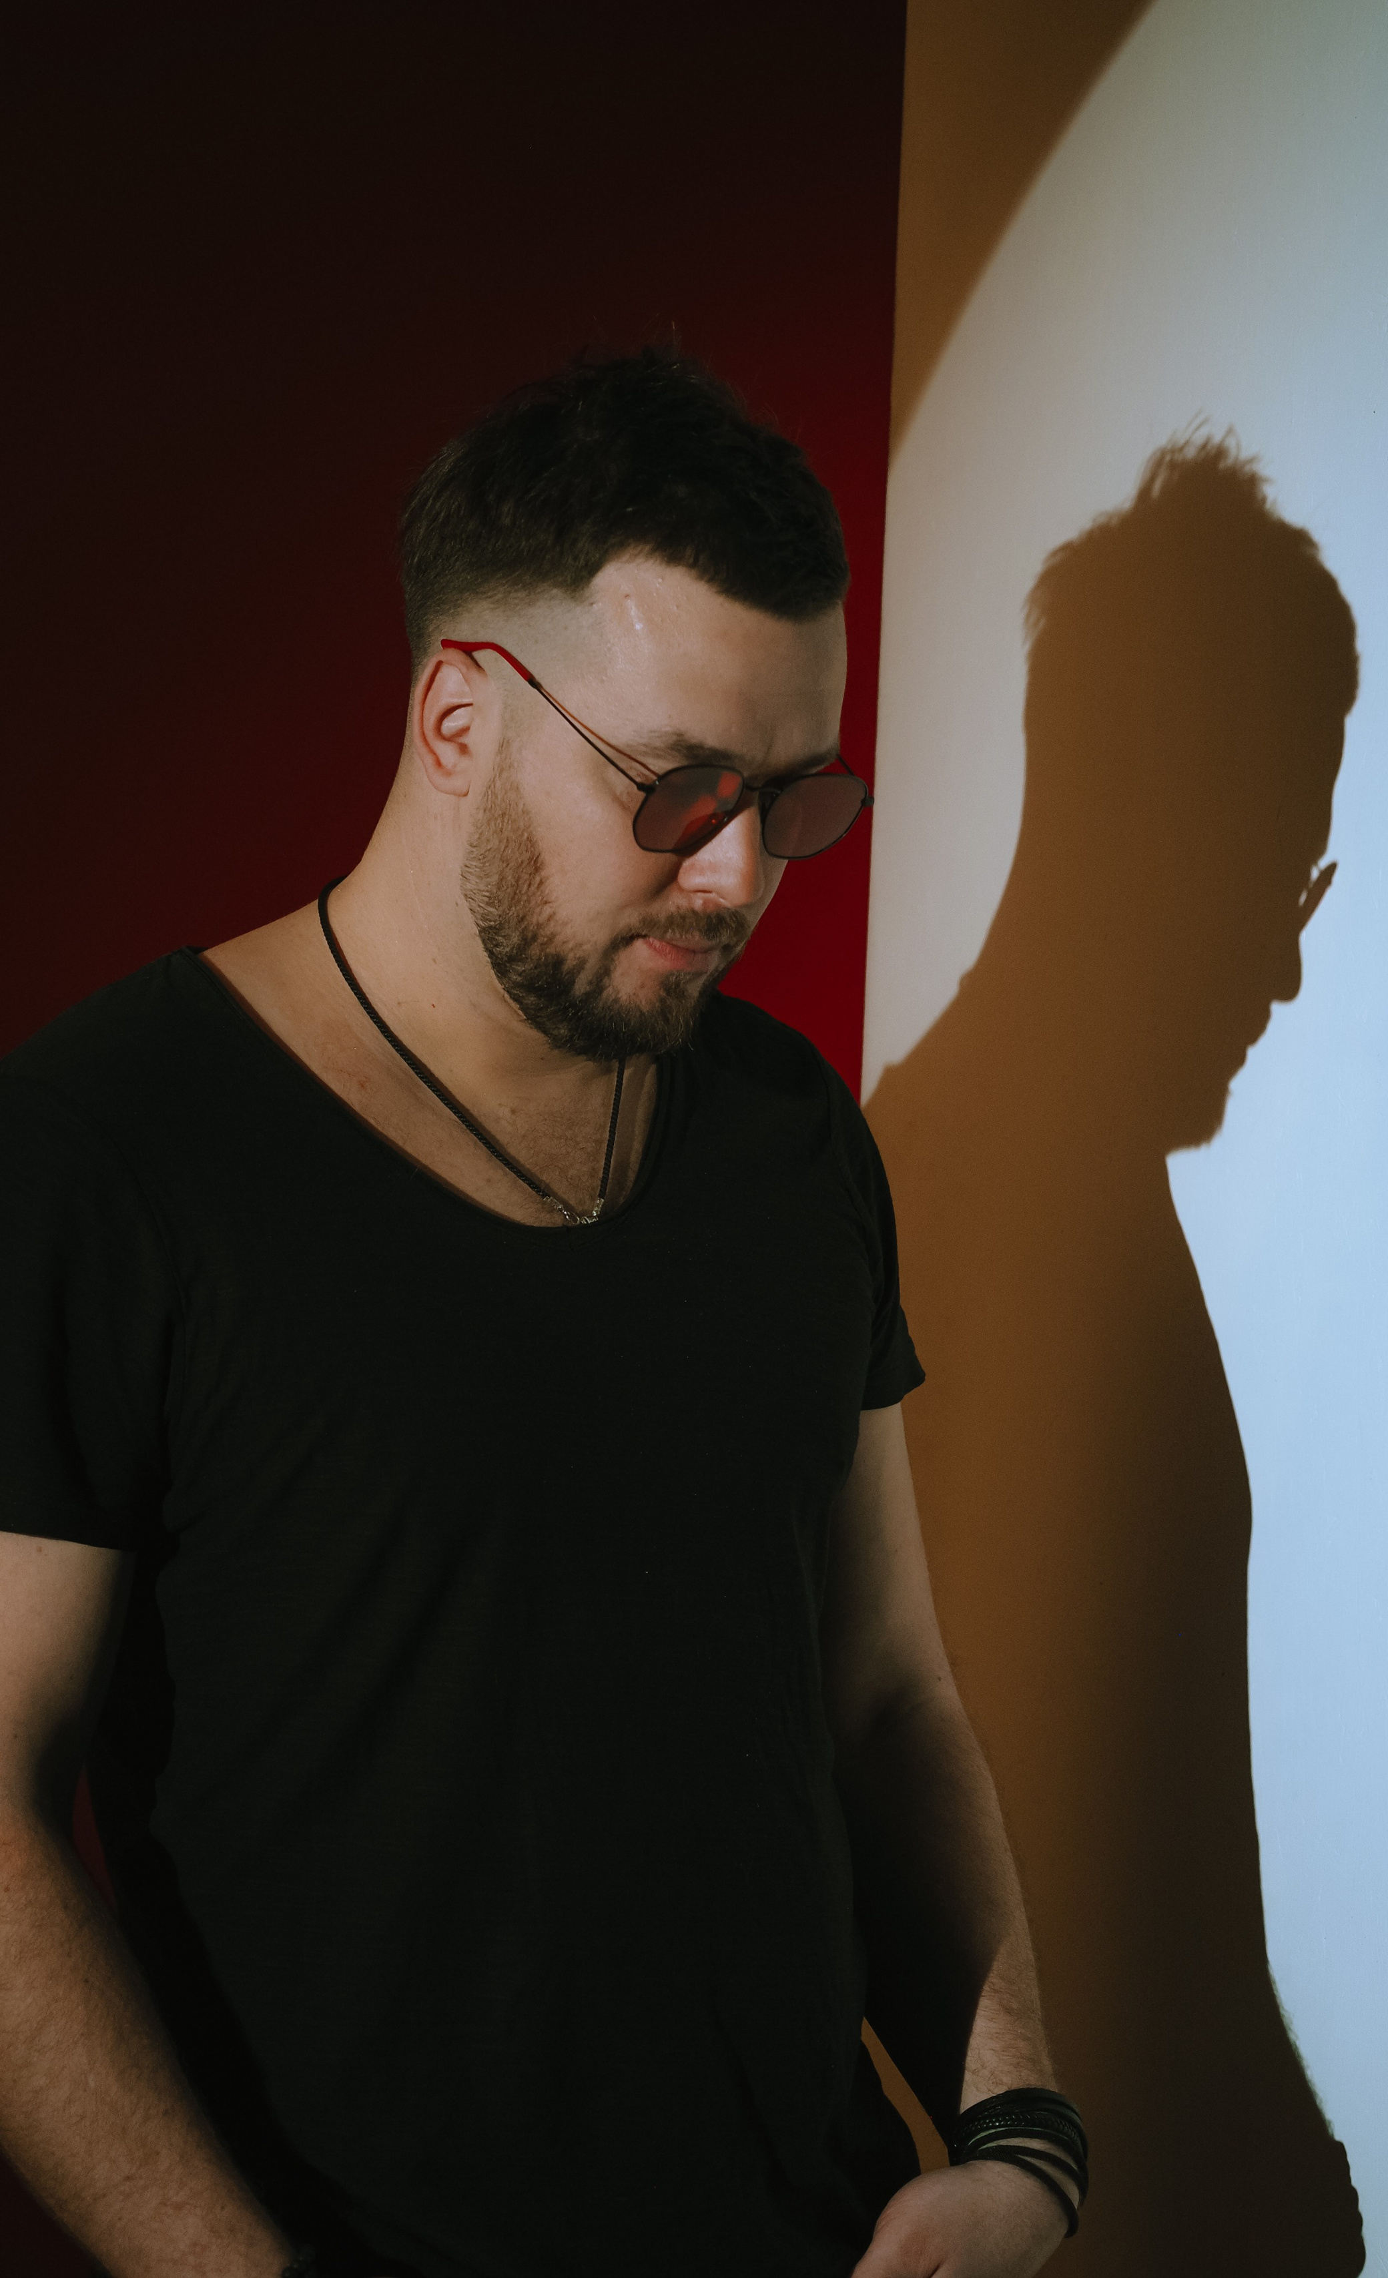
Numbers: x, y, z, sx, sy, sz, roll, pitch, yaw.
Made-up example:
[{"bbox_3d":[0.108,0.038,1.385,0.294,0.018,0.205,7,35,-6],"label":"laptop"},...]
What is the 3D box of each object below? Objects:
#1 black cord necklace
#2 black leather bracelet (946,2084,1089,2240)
[{"bbox_3d":[-0.084,-0.041,2.200,0.145,0.150,0.145,0,3,-33],"label":"black cord necklace"},{"bbox_3d":[0.136,0.434,2.230,0.065,0.045,0.060,5,-24,2],"label":"black leather bracelet"}]

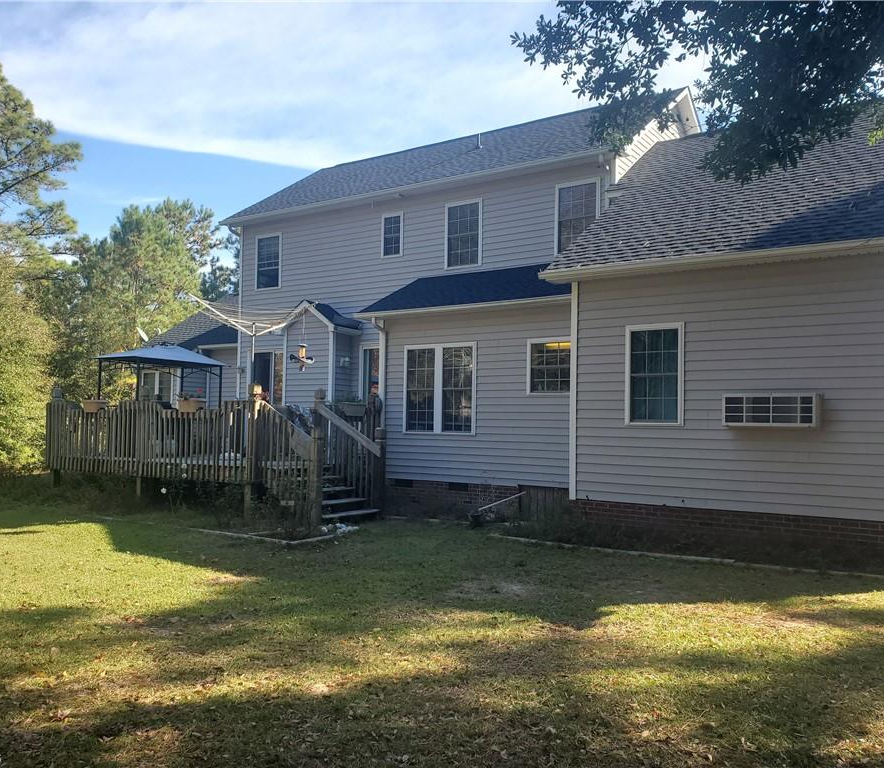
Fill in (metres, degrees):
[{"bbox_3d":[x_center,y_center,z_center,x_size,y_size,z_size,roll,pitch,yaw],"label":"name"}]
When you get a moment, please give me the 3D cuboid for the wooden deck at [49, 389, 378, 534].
[{"bbox_3d":[-4.145,1.304,15.745,7.870,2.240,3.830,-1,-3,33],"label":"wooden deck"}]

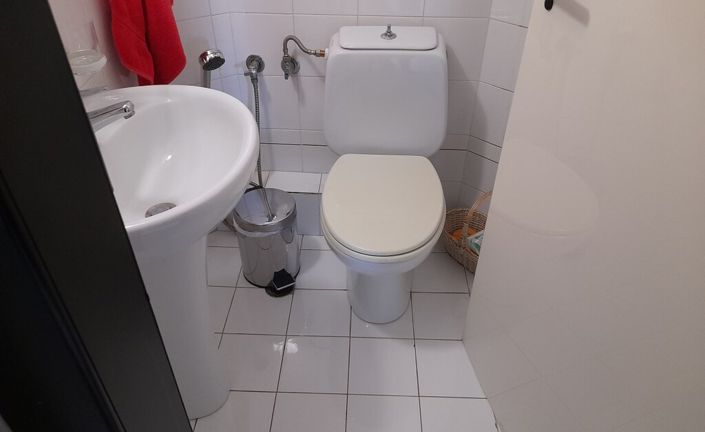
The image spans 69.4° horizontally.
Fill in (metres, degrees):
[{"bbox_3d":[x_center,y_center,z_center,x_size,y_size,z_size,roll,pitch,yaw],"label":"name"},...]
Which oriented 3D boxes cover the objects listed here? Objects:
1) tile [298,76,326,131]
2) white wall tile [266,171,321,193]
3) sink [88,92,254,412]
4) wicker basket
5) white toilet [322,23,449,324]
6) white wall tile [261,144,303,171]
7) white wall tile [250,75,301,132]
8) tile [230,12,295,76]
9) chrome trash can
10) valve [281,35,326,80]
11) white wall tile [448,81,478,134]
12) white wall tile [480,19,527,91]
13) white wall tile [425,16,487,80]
[{"bbox_3d":[-0.086,-0.394,1.804,0.204,0.206,0.010,2,38,1],"label":"tile"},{"bbox_3d":[-0.220,-0.123,1.926,0.201,0.010,0.139,2,38,1],"label":"white wall tile"},{"bbox_3d":[-0.405,0.169,1.221,0.433,0.792,0.554,2,38,1],"label":"sink"},{"bbox_3d":[0.456,0.034,1.805,0.185,0.294,0.322,-25,45,-29],"label":"wicker basket"},{"bbox_3d":[0.097,-0.096,1.569,0.379,0.792,0.697,2,38,1],"label":"white toilet"},{"bbox_3d":[-0.288,-0.217,1.936,0.202,0.122,0.012,1,38,1],"label":"white wall tile"},{"bbox_3d":[-0.290,-0.400,1.807,0.204,0.206,0.010,2,38,1],"label":"white wall tile"},{"bbox_3d":[-0.286,-0.557,1.670,0.202,0.202,0.012,1,38,1],"label":"tile"},{"bbox_3d":[-0.281,0.087,1.739,0.210,0.286,0.252,-12,40,-15],"label":"chrome trash can"},{"bbox_3d":[-0.157,-0.511,1.636,0.143,0.147,0.085,1,38,1],"label":"valve"},{"bbox_3d":[0.326,-0.383,1.796,0.210,0.206,0.010,2,38,1],"label":"white wall tile"},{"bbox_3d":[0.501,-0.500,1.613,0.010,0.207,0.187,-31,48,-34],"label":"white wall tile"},{"bbox_3d":[0.324,-0.540,1.657,0.202,0.202,0.012,1,38,1],"label":"white wall tile"}]

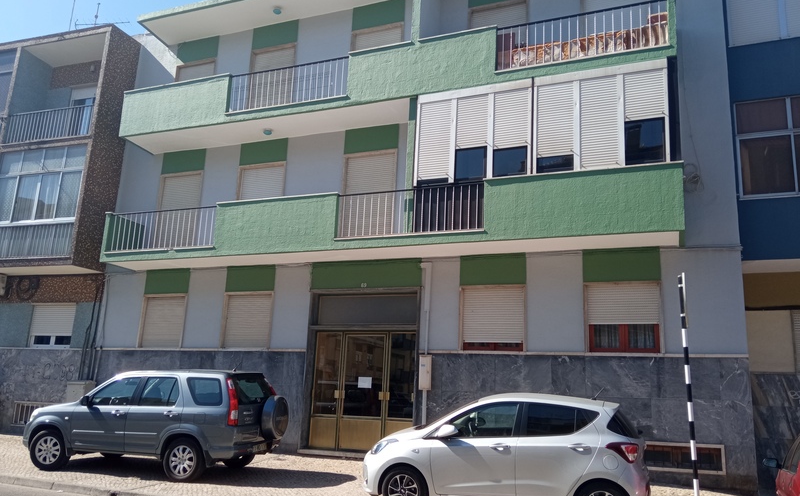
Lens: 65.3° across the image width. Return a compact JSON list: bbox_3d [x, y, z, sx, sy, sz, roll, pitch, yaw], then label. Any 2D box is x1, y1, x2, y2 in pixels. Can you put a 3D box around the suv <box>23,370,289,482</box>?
[{"bbox_3d":[-4.220,2.943,10.853,4.600,1.710,1.820,-3,-10,17],"label":"suv"}]

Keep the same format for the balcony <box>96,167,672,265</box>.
[{"bbox_3d":[-0.938,-0.407,12.529,12.110,1.140,1.147,-3,-14,21],"label":"balcony"}]

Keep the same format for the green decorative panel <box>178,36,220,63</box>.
[{"bbox_3d":[-4.908,-4.801,15.214,1.209,0.583,0.080,-3,-12,22],"label":"green decorative panel"}]

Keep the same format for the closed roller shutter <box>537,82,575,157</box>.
[{"bbox_3d":[2.714,-2.232,10.883,0.604,1.339,0.061,-3,-14,21],"label":"closed roller shutter"}]

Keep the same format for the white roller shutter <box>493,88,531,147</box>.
[{"bbox_3d":[1.917,-2.202,10.719,0.590,1.027,0.100,-3,-12,22],"label":"white roller shutter"}]

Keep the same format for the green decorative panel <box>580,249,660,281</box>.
[{"bbox_3d":[3.913,0.307,11.036,1.289,0.581,0.076,-3,-14,21],"label":"green decorative panel"}]

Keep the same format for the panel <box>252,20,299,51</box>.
[{"bbox_3d":[-3.018,-5.145,15.111,1.294,0.595,0.080,-3,-14,22],"label":"panel"}]

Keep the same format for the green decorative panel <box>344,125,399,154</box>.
[{"bbox_3d":[-0.609,-2.317,13.360,1.272,0.557,0.080,-3,-14,22],"label":"green decorative panel"}]

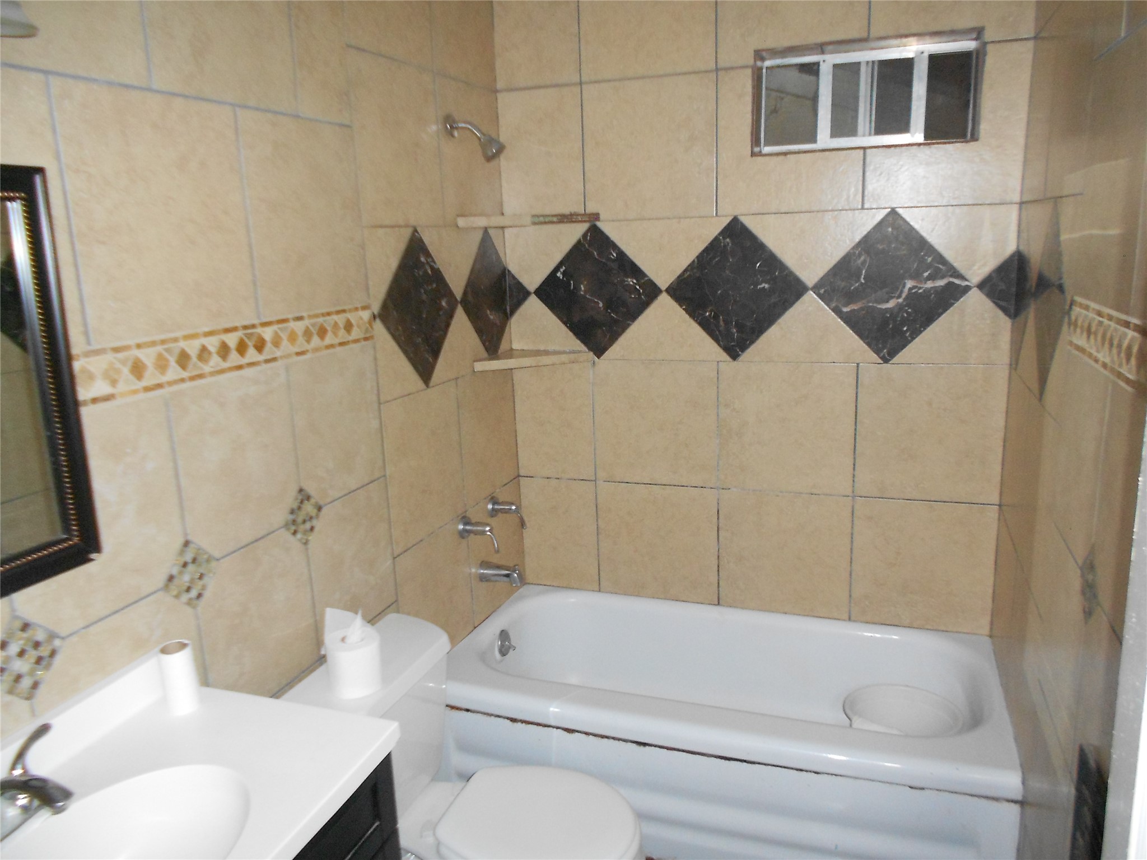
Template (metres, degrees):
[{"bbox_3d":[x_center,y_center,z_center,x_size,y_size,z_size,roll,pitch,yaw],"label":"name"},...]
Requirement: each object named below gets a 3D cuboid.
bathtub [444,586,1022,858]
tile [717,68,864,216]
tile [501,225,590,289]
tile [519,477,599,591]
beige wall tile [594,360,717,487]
[{"bbox_3d":[0.408,0.843,2.502,1.510,0.389,0.755,2,14,20],"label":"bathtub"},{"bbox_3d":[0.610,-0.822,2.436,0.406,0.403,0.012,2,14,20],"label":"tile"},{"bbox_3d":[-0.078,-0.549,2.762,0.292,0.212,0.012,2,14,20],"label":"tile"},{"bbox_3d":[-0.046,0.357,2.972,0.281,0.395,0.010,2,14,20],"label":"tile"},{"bbox_3d":[0.262,-0.020,2.761,0.406,0.404,0.012,2,14,20],"label":"beige wall tile"}]

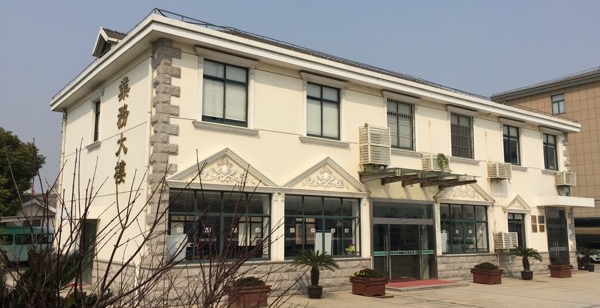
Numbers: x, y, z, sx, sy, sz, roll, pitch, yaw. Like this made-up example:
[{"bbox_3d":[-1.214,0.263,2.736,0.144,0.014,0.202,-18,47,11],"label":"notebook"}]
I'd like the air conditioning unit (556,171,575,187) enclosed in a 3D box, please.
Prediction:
[{"bbox_3d":[14.518,1.438,27.430,1.270,0.720,0.480,6,-10,-37],"label":"air conditioning unit"}]

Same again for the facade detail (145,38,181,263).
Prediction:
[{"bbox_3d":[-3.544,-0.086,12.964,0.567,5.727,0.560,7,-10,-36],"label":"facade detail"}]

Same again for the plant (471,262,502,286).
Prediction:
[{"bbox_3d":[7.437,4.740,19.973,0.870,0.810,0.880,6,-10,-37],"label":"plant"}]

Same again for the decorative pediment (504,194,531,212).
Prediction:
[{"bbox_3d":[9.634,2.214,22.228,2.009,0.828,0.180,7,-10,-36],"label":"decorative pediment"}]

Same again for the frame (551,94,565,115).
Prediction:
[{"bbox_3d":[17.843,-3.398,34.654,0.120,1.387,0.875,7,-11,-37],"label":"frame"}]

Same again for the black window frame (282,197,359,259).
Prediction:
[{"bbox_3d":[0.827,2.481,16.944,3.320,2.050,0.120,6,-10,-37],"label":"black window frame"}]

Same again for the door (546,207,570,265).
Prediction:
[{"bbox_3d":[12.534,4.064,24.397,1.909,2.820,0.130,7,-10,-36],"label":"door"}]

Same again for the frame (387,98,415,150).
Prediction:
[{"bbox_3d":[3.595,-1.008,17.758,1.380,1.693,0.120,7,-11,-35],"label":"frame"}]

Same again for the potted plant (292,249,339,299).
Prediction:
[{"bbox_3d":[0.476,3.654,15.366,1.420,1.420,1.420,0,-8,0],"label":"potted plant"}]

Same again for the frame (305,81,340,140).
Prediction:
[{"bbox_3d":[0.753,-1.315,15.725,1.323,1.657,0.120,7,-11,-35],"label":"frame"}]

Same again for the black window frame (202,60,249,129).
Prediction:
[{"bbox_3d":[-2.016,-1.649,13.749,1.365,1.693,0.120,7,-11,-35],"label":"black window frame"}]

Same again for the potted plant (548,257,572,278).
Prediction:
[{"bbox_3d":[11.058,4.833,21.365,0.660,0.810,0.660,3,-8,-18],"label":"potted plant"}]

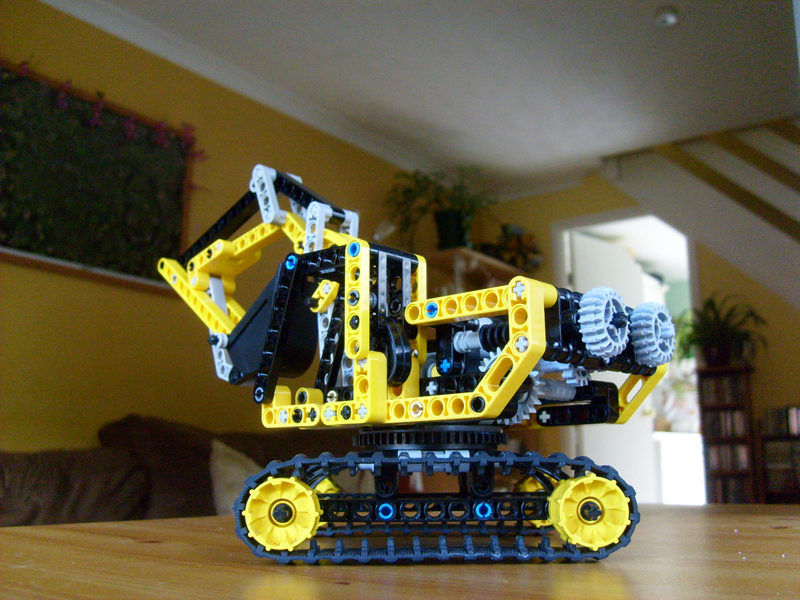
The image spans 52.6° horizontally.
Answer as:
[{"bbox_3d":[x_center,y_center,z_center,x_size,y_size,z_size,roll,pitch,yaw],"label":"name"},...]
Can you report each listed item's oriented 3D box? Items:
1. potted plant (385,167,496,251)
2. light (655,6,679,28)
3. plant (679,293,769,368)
[{"bbox_3d":[0.202,-0.457,4.040,0.440,0.390,0.480,-10,-15,37],"label":"potted plant"},{"bbox_3d":[1.005,-1.065,3.050,0.090,0.050,0.090,0,-12,0],"label":"light"},{"bbox_3d":[1.490,0.141,3.750,0.380,0.310,0.340,-9,-15,34],"label":"plant"}]

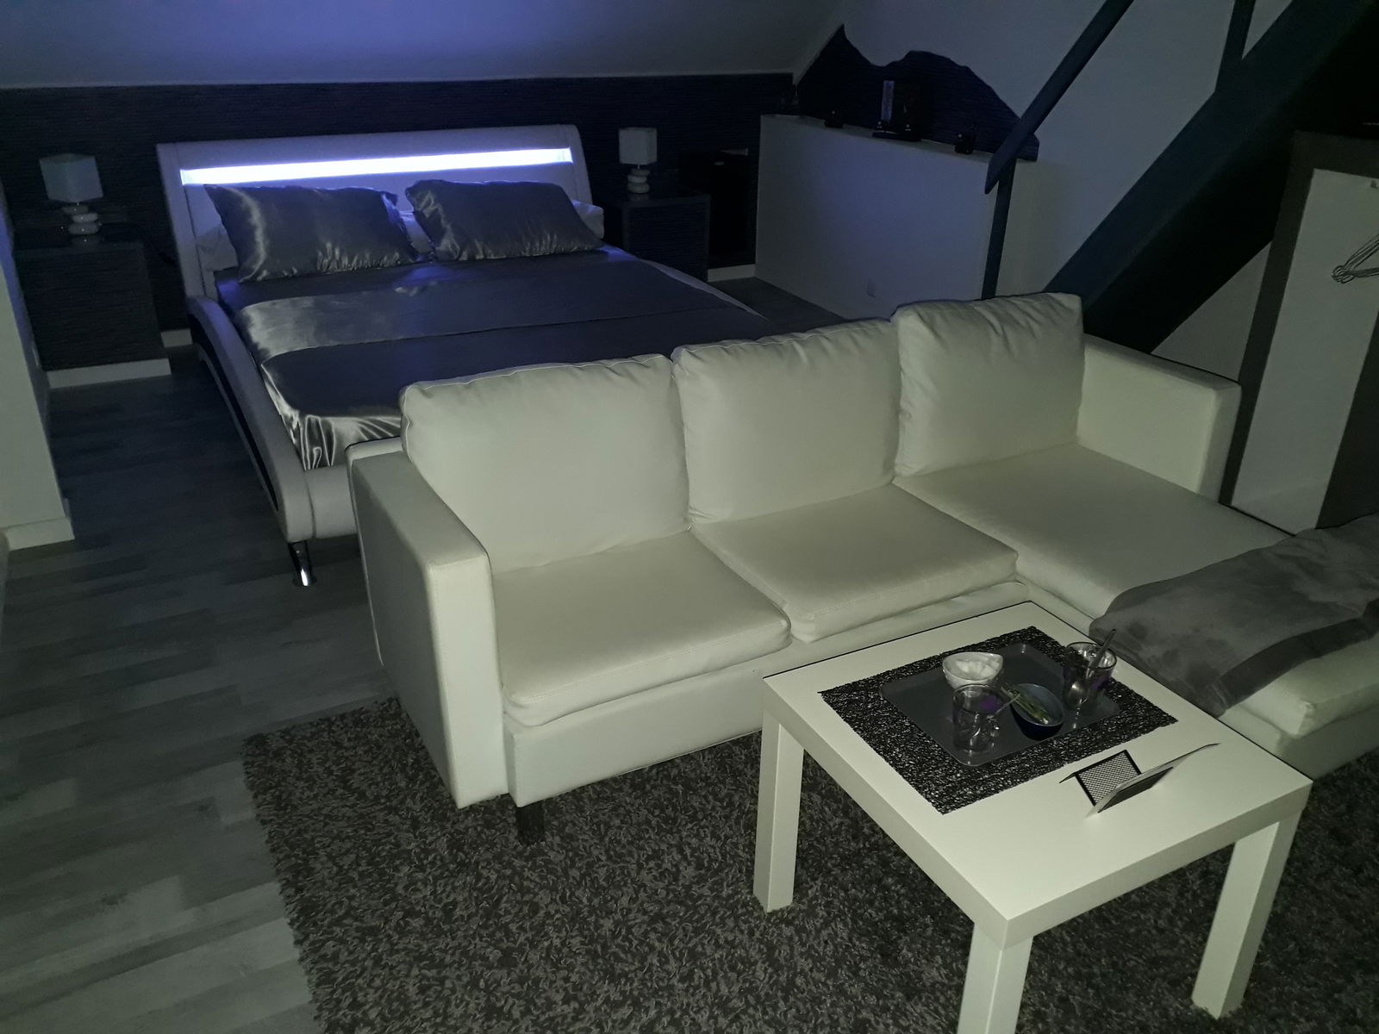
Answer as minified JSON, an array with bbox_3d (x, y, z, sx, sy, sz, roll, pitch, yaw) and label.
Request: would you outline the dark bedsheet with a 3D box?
[{"bbox_3d":[-0.754,-0.697,3.880,1.630,0.190,1.950,-12,28,-24],"label":"dark bedsheet"}]

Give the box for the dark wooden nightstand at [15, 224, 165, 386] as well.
[{"bbox_3d":[-2.466,-0.878,4.440,0.467,0.544,0.440,-12,28,-24],"label":"dark wooden nightstand"}]

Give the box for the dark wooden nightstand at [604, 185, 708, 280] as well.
[{"bbox_3d":[-0.205,-1.374,5.508,0.475,0.546,0.430,-12,28,-24],"label":"dark wooden nightstand"}]

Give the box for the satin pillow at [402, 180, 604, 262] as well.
[{"bbox_3d":[-0.804,-1.290,4.644,0.680,0.160,0.420,-12,73,-24],"label":"satin pillow"}]

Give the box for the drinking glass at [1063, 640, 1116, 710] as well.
[{"bbox_3d":[0.597,0.243,1.619,0.077,0.086,0.077,0,26,0],"label":"drinking glass"}]

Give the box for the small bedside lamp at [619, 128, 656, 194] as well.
[{"bbox_3d":[-0.246,-1.767,5.349,0.147,0.302,0.147,12,28,23],"label":"small bedside lamp"}]

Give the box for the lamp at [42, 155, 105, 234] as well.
[{"bbox_3d":[-2.442,-1.277,4.291,0.147,0.302,0.147,12,28,23],"label":"lamp"}]

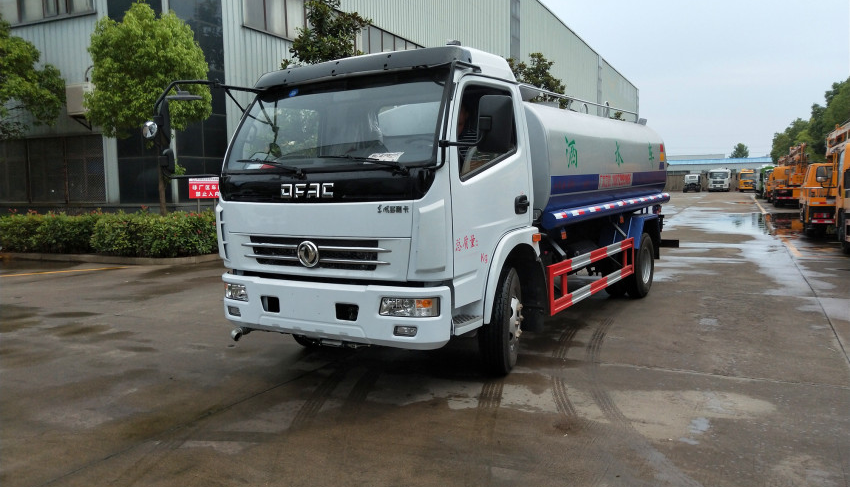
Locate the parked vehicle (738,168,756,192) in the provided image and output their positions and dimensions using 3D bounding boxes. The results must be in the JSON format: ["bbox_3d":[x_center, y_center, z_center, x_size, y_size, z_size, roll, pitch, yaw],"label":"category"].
[{"bbox_3d":[37.947,-7.562,71.657,2.450,2.800,2.800,2,6,24],"label":"parked vehicle"}]

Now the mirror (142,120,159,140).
[{"bbox_3d":[-2.297,-0.958,5.136,0.135,0.155,0.080,0,6,9],"label":"mirror"}]

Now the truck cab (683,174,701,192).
[{"bbox_3d":[30.133,-6.922,69.390,2.000,2.150,5.600,2,6,20],"label":"truck cab"}]

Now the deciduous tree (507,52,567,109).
[{"bbox_3d":[6.010,-5.977,33.080,3.600,8.200,3.600,2,7,26],"label":"deciduous tree"}]

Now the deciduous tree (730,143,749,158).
[{"bbox_3d":[62.303,-15.719,121.575,4.800,8.300,4.800,2,7,26],"label":"deciduous tree"}]

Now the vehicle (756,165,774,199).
[{"bbox_3d":[29.390,-5.486,52.357,2.400,2.800,6.500,2,7,26],"label":"vehicle"}]

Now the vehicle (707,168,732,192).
[{"bbox_3d":[35.201,-7.734,73.354,2.500,2.850,7.500,2,6,21],"label":"vehicle"}]

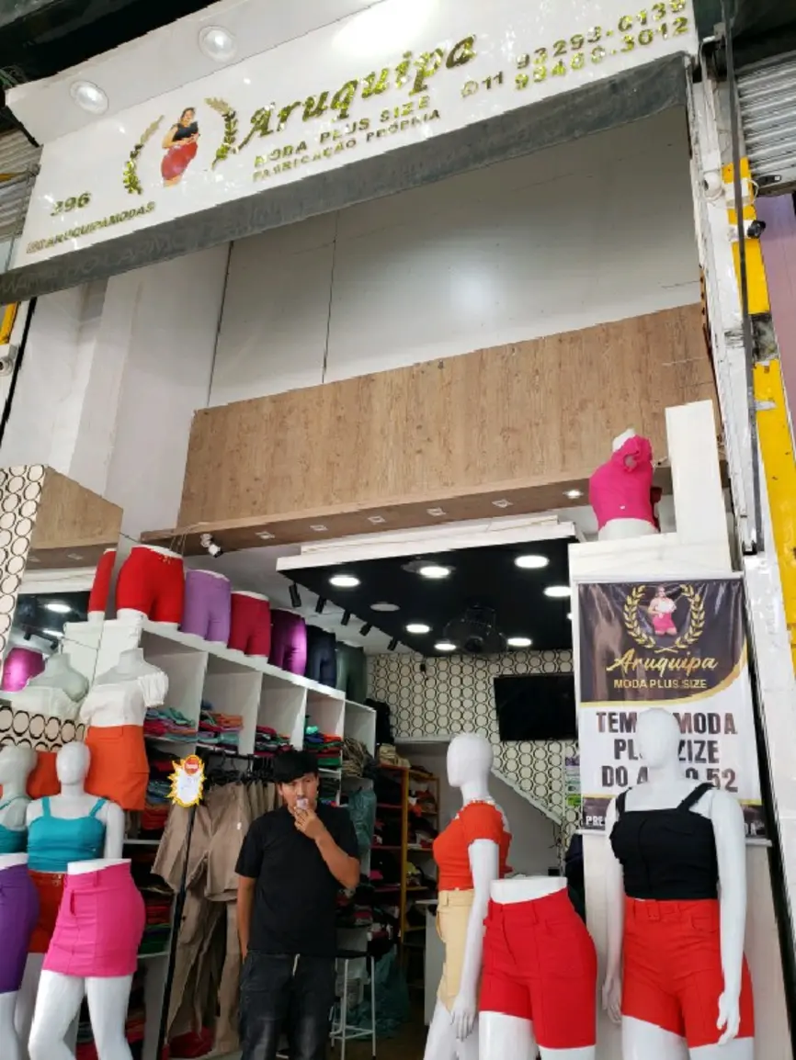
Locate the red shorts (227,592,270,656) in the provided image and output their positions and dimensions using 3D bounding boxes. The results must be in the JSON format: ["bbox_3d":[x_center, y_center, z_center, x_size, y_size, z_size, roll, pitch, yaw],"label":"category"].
[{"bbox_3d":[-1.115,0.717,5.995,0.265,0.433,0.369,-12,-25,33],"label":"red shorts"}]

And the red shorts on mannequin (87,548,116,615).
[{"bbox_3d":[-1.848,0.365,5.142,0.290,0.410,0.400,-2,-21,11],"label":"red shorts on mannequin"}]

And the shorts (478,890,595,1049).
[{"bbox_3d":[0.444,1.399,2.586,0.300,0.410,0.410,15,-24,-30],"label":"shorts"}]

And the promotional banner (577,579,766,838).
[{"bbox_3d":[1.262,0.811,3.774,0.780,1.184,0.020,-7,-22,22],"label":"promotional banner"}]

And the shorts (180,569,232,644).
[{"bbox_3d":[-1.323,0.535,5.546,0.270,0.438,0.379,-12,-25,33],"label":"shorts"}]

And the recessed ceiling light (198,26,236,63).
[{"bbox_3d":[-1.066,-2.881,4.730,0.225,0.040,0.225,2,-21,1],"label":"recessed ceiling light"}]

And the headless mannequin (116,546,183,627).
[{"bbox_3d":[-1.554,0.348,5.040,0.305,0.398,0.433,-12,-25,33],"label":"headless mannequin"}]

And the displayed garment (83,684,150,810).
[{"bbox_3d":[-1.537,1.182,4.351,0.360,0.640,0.270,-8,-23,26],"label":"displayed garment"}]

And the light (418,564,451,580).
[{"bbox_3d":[0.245,0.283,5.375,0.225,0.035,0.225,2,-21,1],"label":"light"}]

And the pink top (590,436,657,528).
[{"bbox_3d":[1.086,-0.227,3.867,0.290,0.390,0.390,1,-21,4],"label":"pink top"}]

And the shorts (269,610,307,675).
[{"bbox_3d":[-0.898,0.909,6.414,0.270,0.420,0.360,-14,-26,37],"label":"shorts"}]

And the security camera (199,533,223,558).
[{"bbox_3d":[-1.214,0.102,5.191,0.150,0.150,0.100,20,-27,-39],"label":"security camera"}]

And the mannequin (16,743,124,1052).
[{"bbox_3d":[-1.735,1.972,3.966,0.470,1.790,0.310,1,-21,2],"label":"mannequin"}]

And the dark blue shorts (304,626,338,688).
[{"bbox_3d":[-0.640,1.032,6.316,0.290,0.430,0.400,-12,-25,33],"label":"dark blue shorts"}]

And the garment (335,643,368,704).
[{"bbox_3d":[-0.442,1.345,7.443,0.275,0.482,0.379,-12,-25,33],"label":"garment"}]

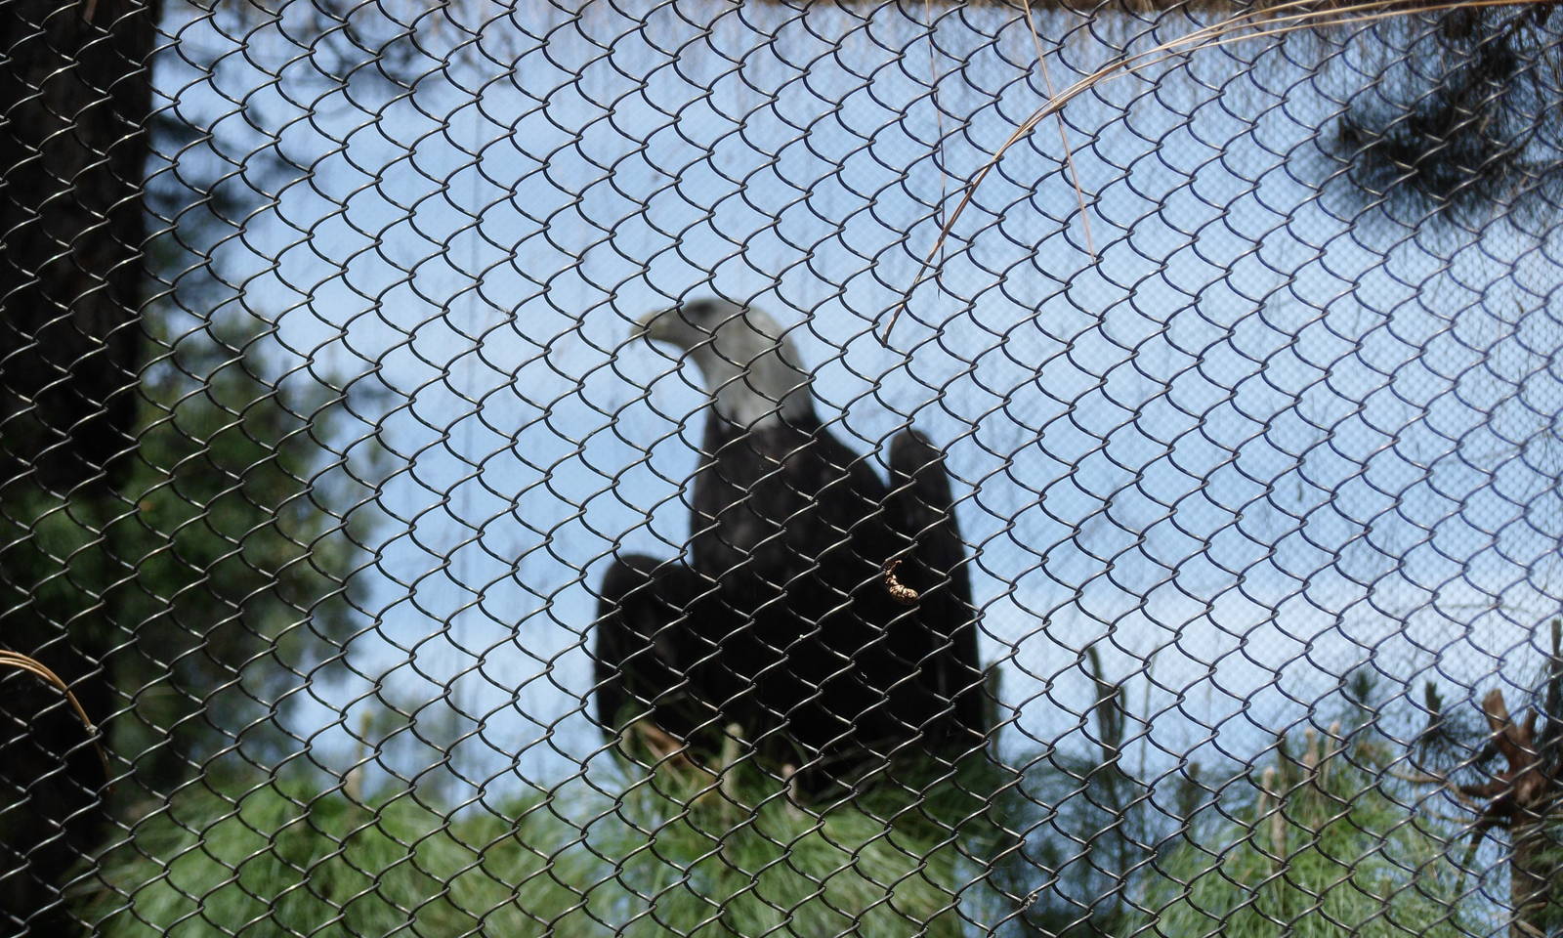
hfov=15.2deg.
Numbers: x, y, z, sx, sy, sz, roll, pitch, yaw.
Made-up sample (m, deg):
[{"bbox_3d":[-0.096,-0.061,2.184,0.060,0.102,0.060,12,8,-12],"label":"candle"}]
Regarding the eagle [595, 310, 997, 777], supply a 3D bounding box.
[{"bbox_3d":[0.020,0.100,6.200,0.430,0.570,0.480,-8,-18,29],"label":"eagle"}]

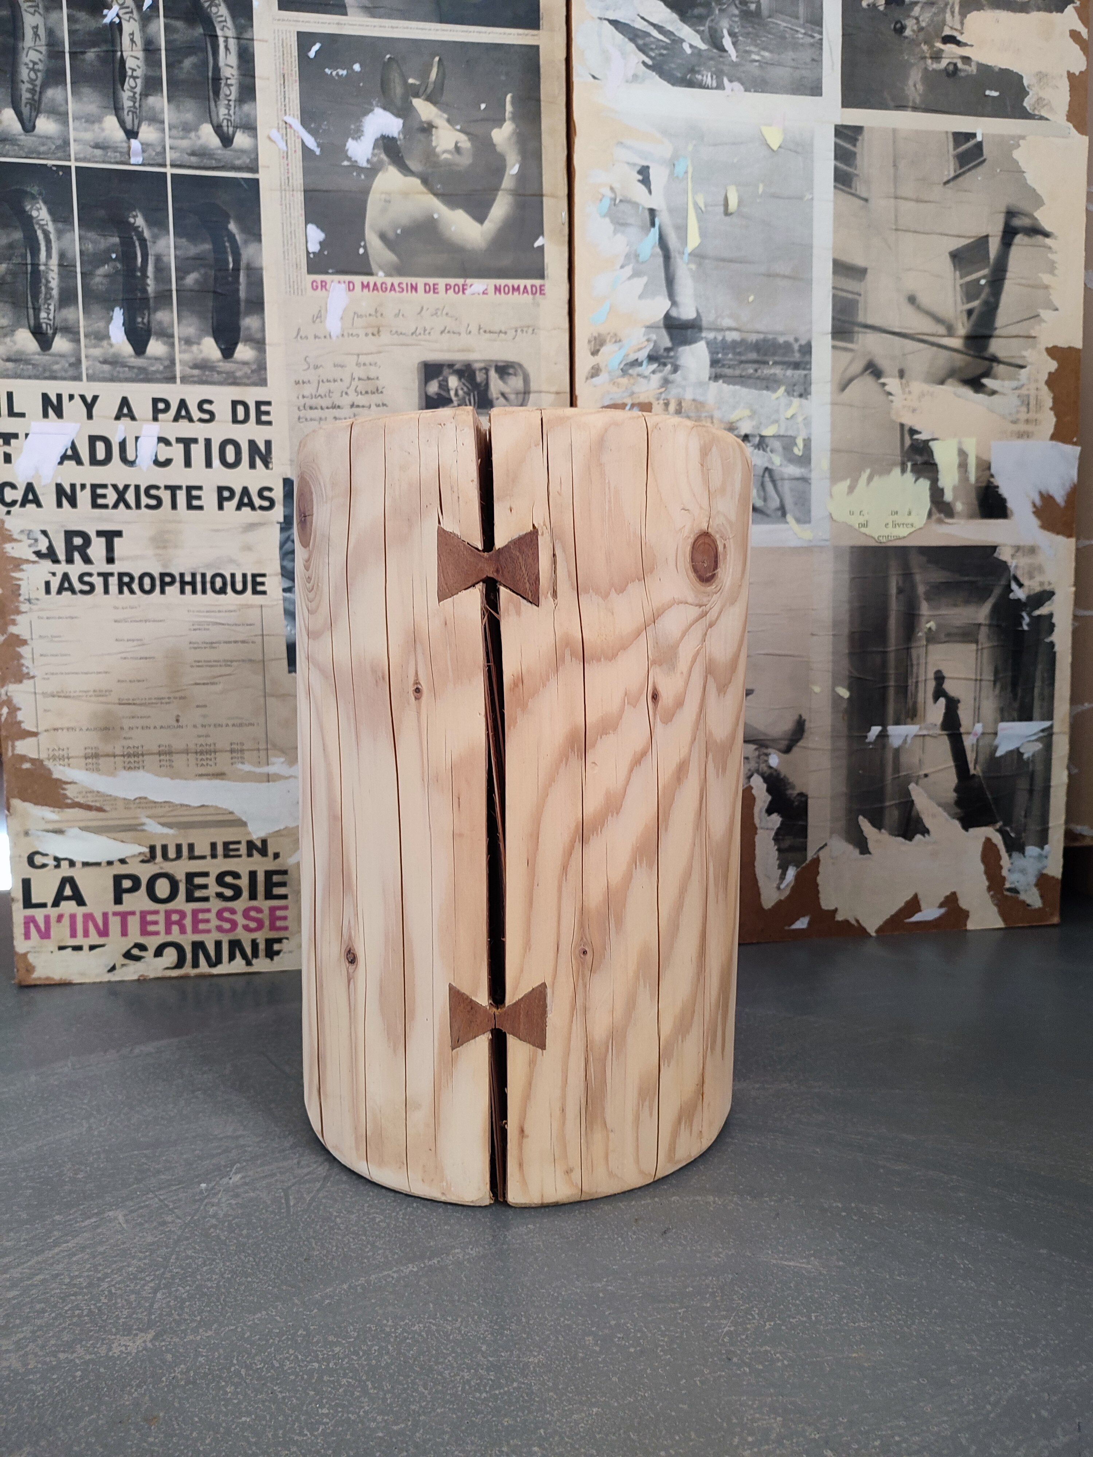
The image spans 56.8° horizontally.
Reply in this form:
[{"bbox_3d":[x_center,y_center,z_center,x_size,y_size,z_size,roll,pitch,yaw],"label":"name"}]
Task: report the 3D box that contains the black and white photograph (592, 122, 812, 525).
[{"bbox_3d":[0.154,-0.398,1.001,0.232,0.386,0.010,-1,5,-10],"label":"black and white photograph"}]

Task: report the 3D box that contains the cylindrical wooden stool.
[{"bbox_3d":[-0.017,0.038,0.696,0.299,0.450,0.299,0,6,0],"label":"cylindrical wooden stool"}]

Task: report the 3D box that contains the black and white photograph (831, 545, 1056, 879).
[{"bbox_3d":[0.427,-0.014,1.081,0.260,0.358,0.010,-1,5,-10],"label":"black and white photograph"}]

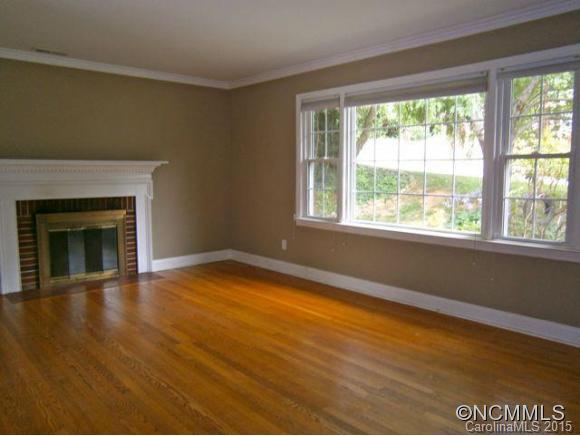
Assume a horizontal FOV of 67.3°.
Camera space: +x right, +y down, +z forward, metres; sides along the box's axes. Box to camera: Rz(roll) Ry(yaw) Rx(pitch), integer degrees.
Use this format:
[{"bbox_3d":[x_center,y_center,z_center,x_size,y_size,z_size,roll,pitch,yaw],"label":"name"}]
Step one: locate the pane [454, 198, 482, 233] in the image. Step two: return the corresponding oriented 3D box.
[{"bbox_3d":[1.550,-0.023,3.802,0.030,0.302,0.264,-6,8,-43],"label":"pane"}]

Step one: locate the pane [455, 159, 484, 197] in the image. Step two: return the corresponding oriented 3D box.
[{"bbox_3d":[1.546,-0.341,3.772,0.030,0.318,0.259,-6,8,-43],"label":"pane"}]

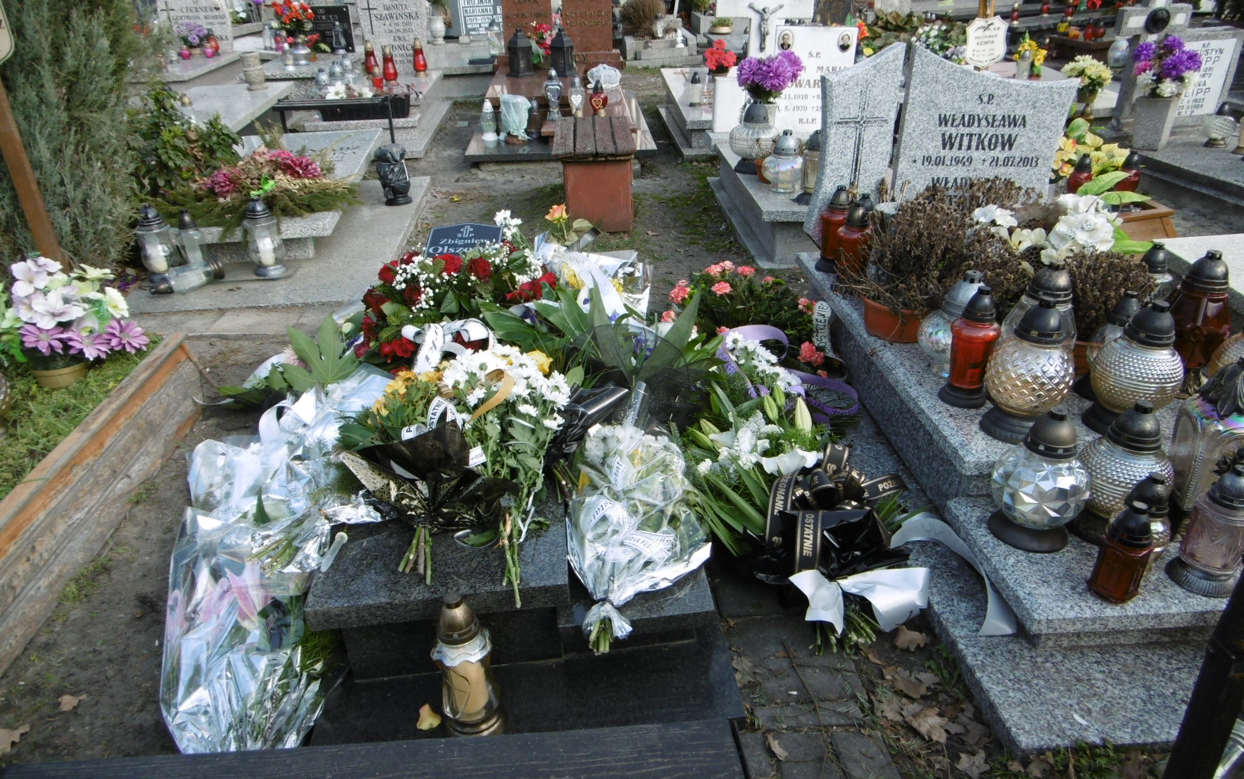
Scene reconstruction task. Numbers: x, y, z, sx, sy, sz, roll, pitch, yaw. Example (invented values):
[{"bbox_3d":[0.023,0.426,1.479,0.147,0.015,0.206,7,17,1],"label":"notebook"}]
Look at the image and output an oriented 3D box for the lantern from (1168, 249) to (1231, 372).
[{"bbox_3d":[1.668,-0.200,2.489,0.165,0.412,0.165,-3,29,-4],"label":"lantern"}]

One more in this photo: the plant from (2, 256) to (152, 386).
[{"bbox_3d":[-1.692,-0.202,2.675,0.400,0.398,0.360,-3,29,-4],"label":"plant"}]

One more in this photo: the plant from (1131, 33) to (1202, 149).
[{"bbox_3d":[3.312,-1.842,5.346,0.390,0.670,0.360,-2,27,-4],"label":"plant"}]

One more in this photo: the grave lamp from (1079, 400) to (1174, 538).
[{"bbox_3d":[1.143,0.180,1.958,0.200,0.318,0.200,-2,27,-4],"label":"grave lamp"}]

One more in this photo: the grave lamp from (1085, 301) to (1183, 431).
[{"bbox_3d":[1.422,-0.069,2.369,0.227,0.361,0.227,-3,29,-4],"label":"grave lamp"}]

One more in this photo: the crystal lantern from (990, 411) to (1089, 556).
[{"bbox_3d":[1.004,0.201,2.056,0.214,0.333,0.214,-3,29,-4],"label":"crystal lantern"}]

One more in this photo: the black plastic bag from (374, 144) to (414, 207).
[{"bbox_3d":[-1.212,-1.138,4.563,0.205,0.302,0.190,-3,29,-3],"label":"black plastic bag"}]

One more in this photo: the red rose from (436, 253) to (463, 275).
[{"bbox_3d":[-0.532,-0.387,2.660,0.080,0.062,0.075,-2,27,-4],"label":"red rose"}]

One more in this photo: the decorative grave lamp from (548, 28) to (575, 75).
[{"bbox_3d":[-0.561,-3.128,7.951,0.235,0.400,0.235,-1,27,-3],"label":"decorative grave lamp"}]

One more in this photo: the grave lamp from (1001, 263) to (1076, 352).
[{"bbox_3d":[1.139,-0.183,2.360,0.200,0.330,0.200,-3,29,-3],"label":"grave lamp"}]

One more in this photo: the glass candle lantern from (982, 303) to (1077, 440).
[{"bbox_3d":[1.113,-0.061,2.342,0.221,0.377,0.221,-3,29,-4],"label":"glass candle lantern"}]

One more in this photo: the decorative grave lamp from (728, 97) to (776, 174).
[{"bbox_3d":[0.630,-1.208,4.112,0.230,0.328,0.230,-3,29,-3],"label":"decorative grave lamp"}]

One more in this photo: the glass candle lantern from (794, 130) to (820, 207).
[{"bbox_3d":[0.916,-1.062,4.106,0.155,0.325,0.155,-3,29,-4],"label":"glass candle lantern"}]

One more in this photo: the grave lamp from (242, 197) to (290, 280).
[{"bbox_3d":[-1.530,-0.660,3.695,0.165,0.325,0.165,-2,27,-4],"label":"grave lamp"}]

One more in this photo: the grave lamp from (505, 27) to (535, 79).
[{"bbox_3d":[-0.745,-2.444,6.251,0.205,0.294,0.200,-3,29,-3],"label":"grave lamp"}]

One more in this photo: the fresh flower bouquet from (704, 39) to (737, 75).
[{"bbox_3d":[0.533,-1.793,4.659,0.160,0.161,0.160,-3,29,-3],"label":"fresh flower bouquet"}]

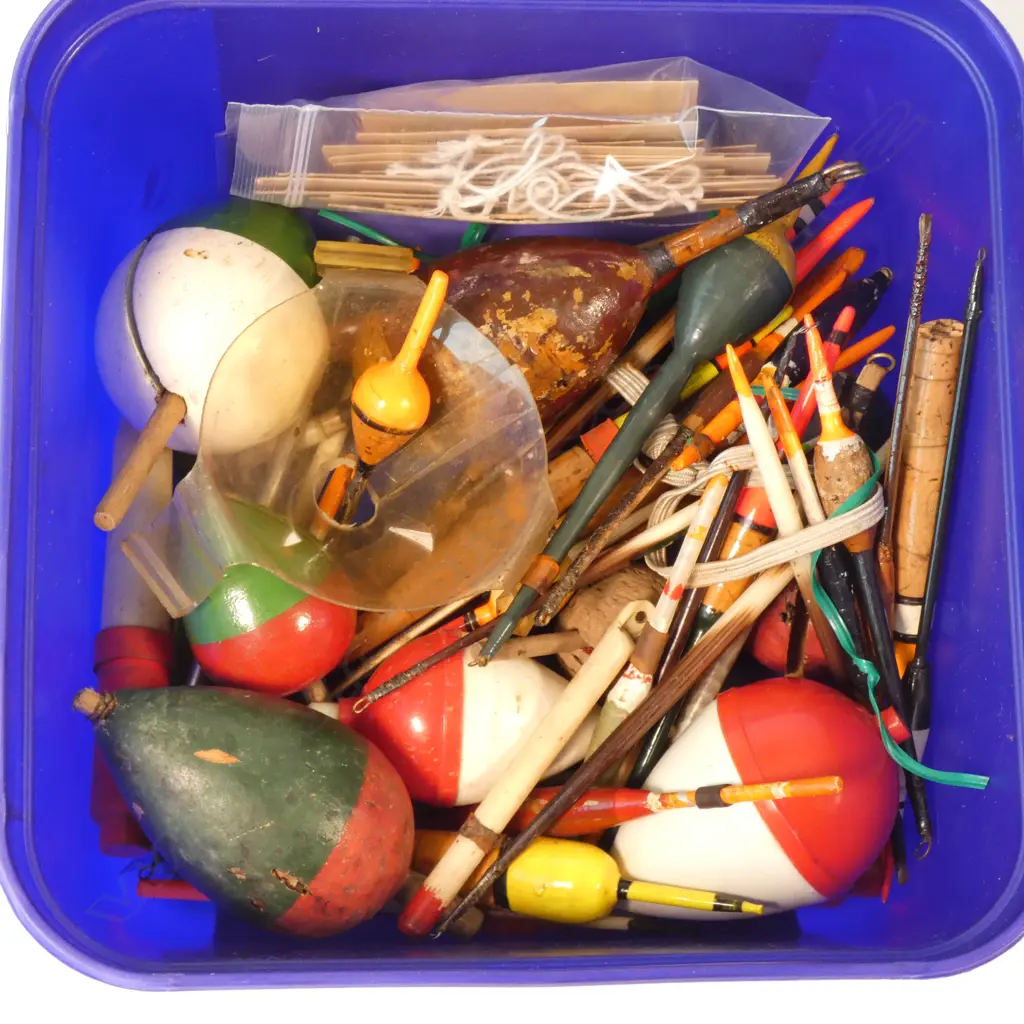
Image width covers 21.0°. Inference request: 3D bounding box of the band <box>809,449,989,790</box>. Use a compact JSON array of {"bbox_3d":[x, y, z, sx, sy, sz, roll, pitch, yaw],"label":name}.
[{"bbox_3d":[0.086,0.027,0.642,0.024,0.024,0.086,-17,79,-7],"label":"band"}]

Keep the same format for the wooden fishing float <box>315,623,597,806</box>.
[{"bbox_3d":[-0.012,0.049,0.653,0.072,0.043,0.043,5,86,-3],"label":"wooden fishing float"}]

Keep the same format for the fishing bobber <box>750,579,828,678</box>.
[{"bbox_3d":[0.067,0.029,0.671,0.020,0.020,0.021,0,89,6],"label":"fishing bobber"}]

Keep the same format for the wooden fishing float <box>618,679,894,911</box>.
[{"bbox_3d":[0.058,0.069,0.651,0.072,0.054,0.054,-27,82,-2],"label":"wooden fishing float"}]

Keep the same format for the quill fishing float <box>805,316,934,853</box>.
[{"bbox_3d":[0.082,0.017,0.646,0.014,0.014,0.130,-12,91,7],"label":"quill fishing float"}]

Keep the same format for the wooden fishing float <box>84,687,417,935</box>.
[{"bbox_3d":[-0.062,0.062,0.637,0.087,0.051,0.051,28,82,-13],"label":"wooden fishing float"}]

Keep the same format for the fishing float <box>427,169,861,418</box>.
[{"bbox_3d":[0.032,-0.057,0.660,0.115,0.046,0.046,-26,93,-1],"label":"fishing float"}]

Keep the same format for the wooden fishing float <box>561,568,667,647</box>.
[{"bbox_3d":[0.024,0.024,0.657,0.026,0.025,0.025,1,78,-4],"label":"wooden fishing float"}]

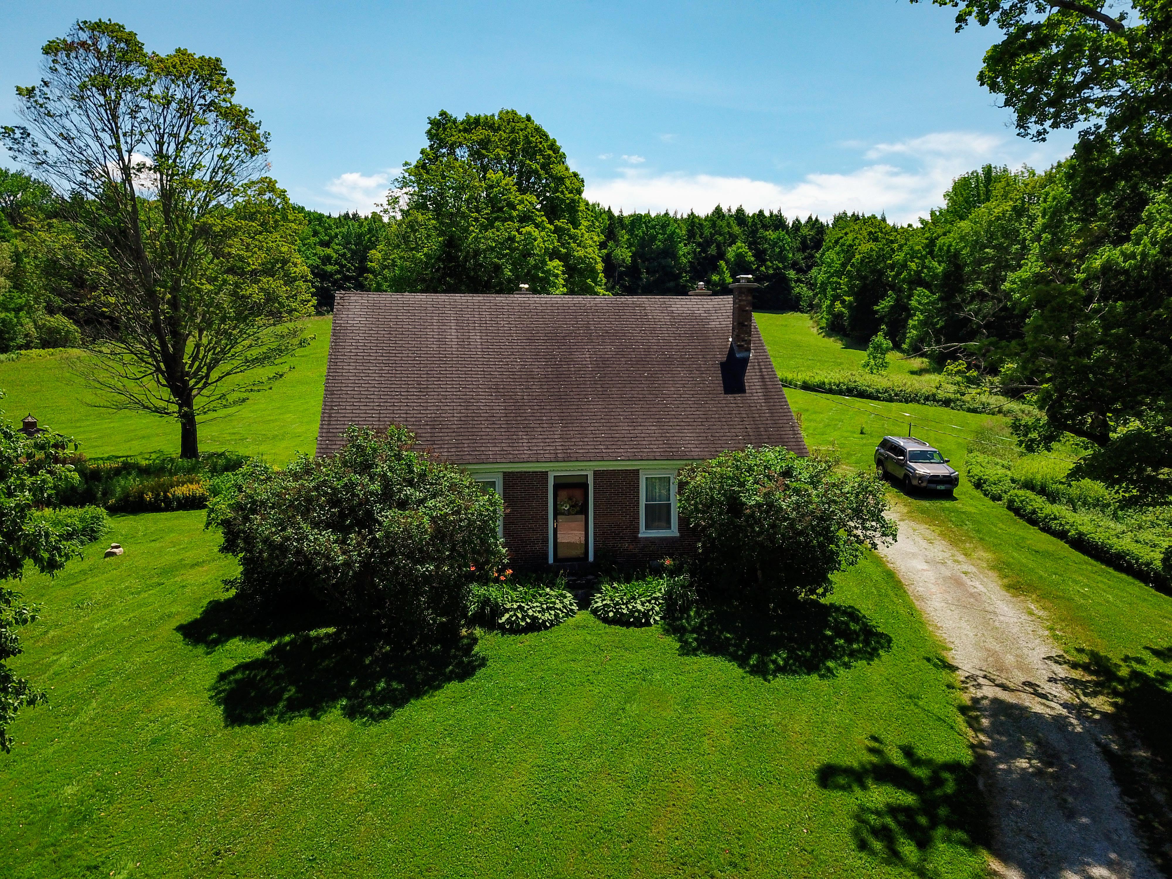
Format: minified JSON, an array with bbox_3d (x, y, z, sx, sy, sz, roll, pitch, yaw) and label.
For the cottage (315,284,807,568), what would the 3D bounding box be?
[{"bbox_3d":[-1.127,-0.809,26.235,12.100,7.770,10.100,-1,9,-9],"label":"cottage"}]

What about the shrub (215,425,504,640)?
[{"bbox_3d":[-4.841,1.979,18.804,5.900,4.400,5.200,0,8,0],"label":"shrub"}]

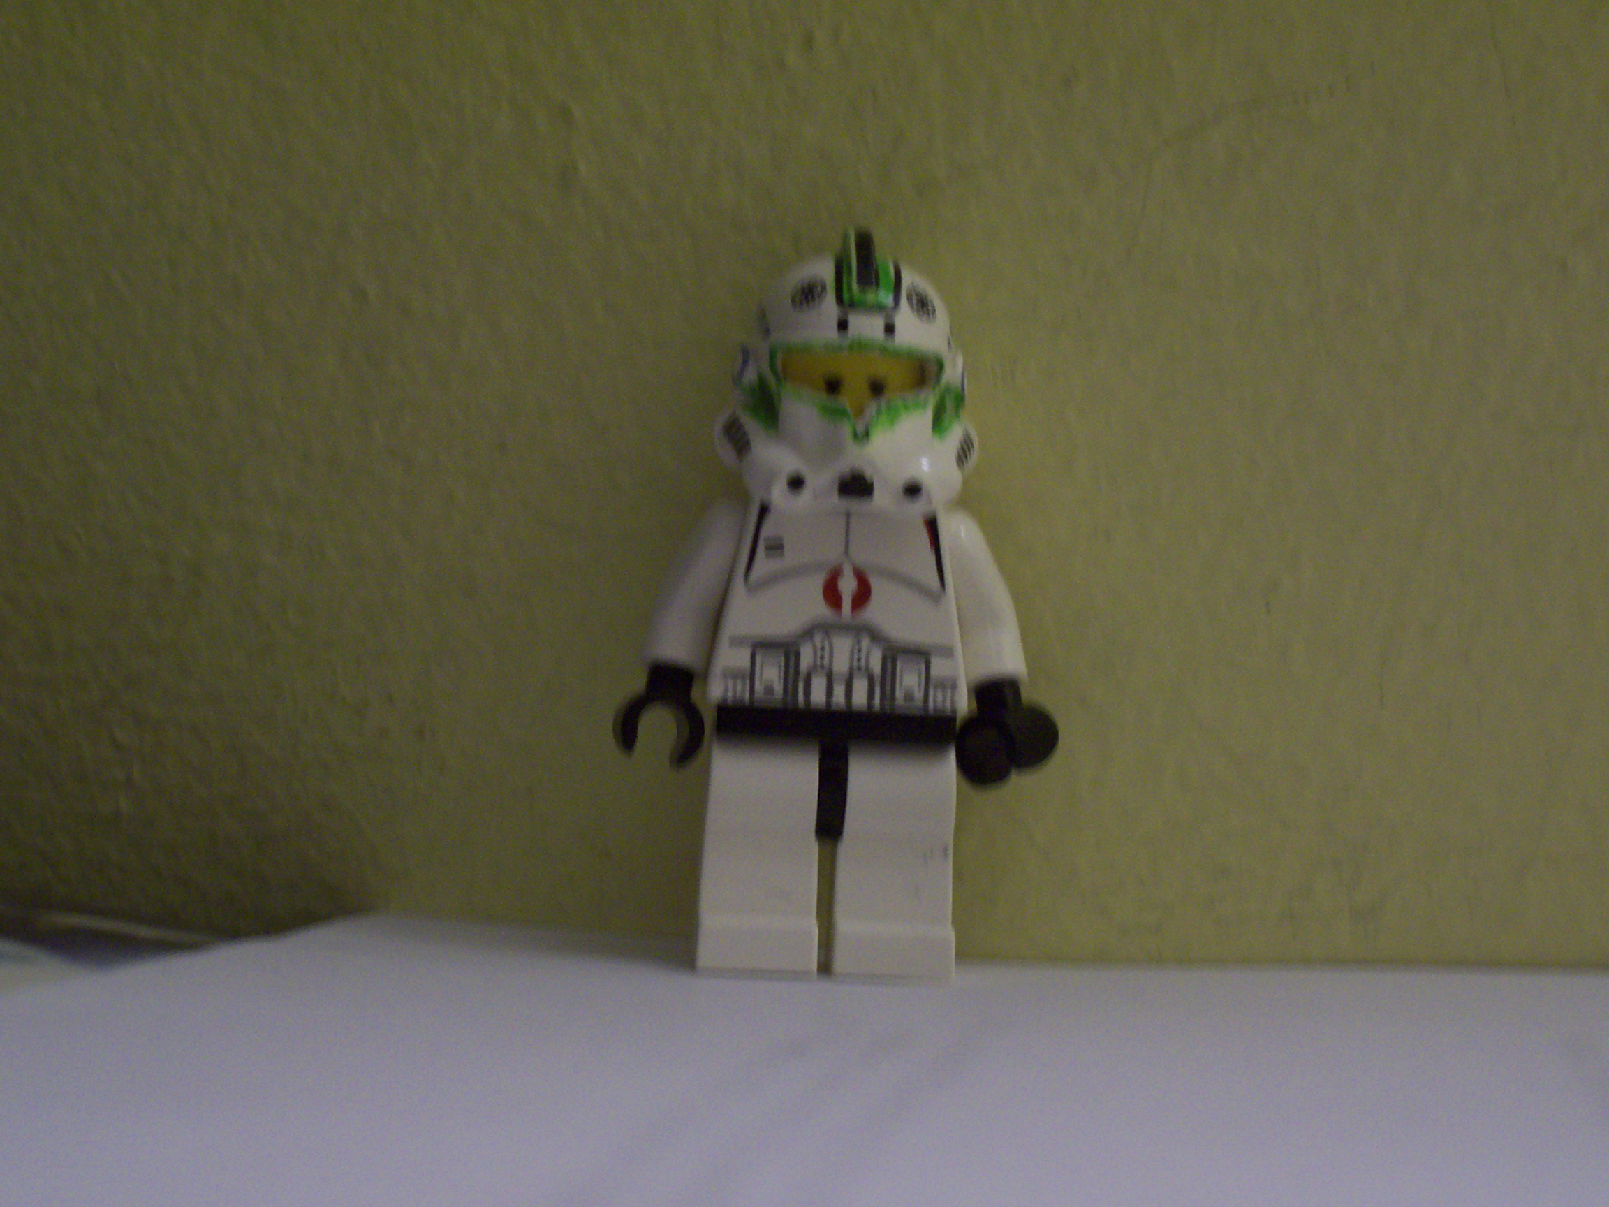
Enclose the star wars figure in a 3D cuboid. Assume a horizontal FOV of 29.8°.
[{"bbox_3d":[0.002,0.000,0.188,0.027,0.045,0.015,2,-1,-2],"label":"star wars figure"}]

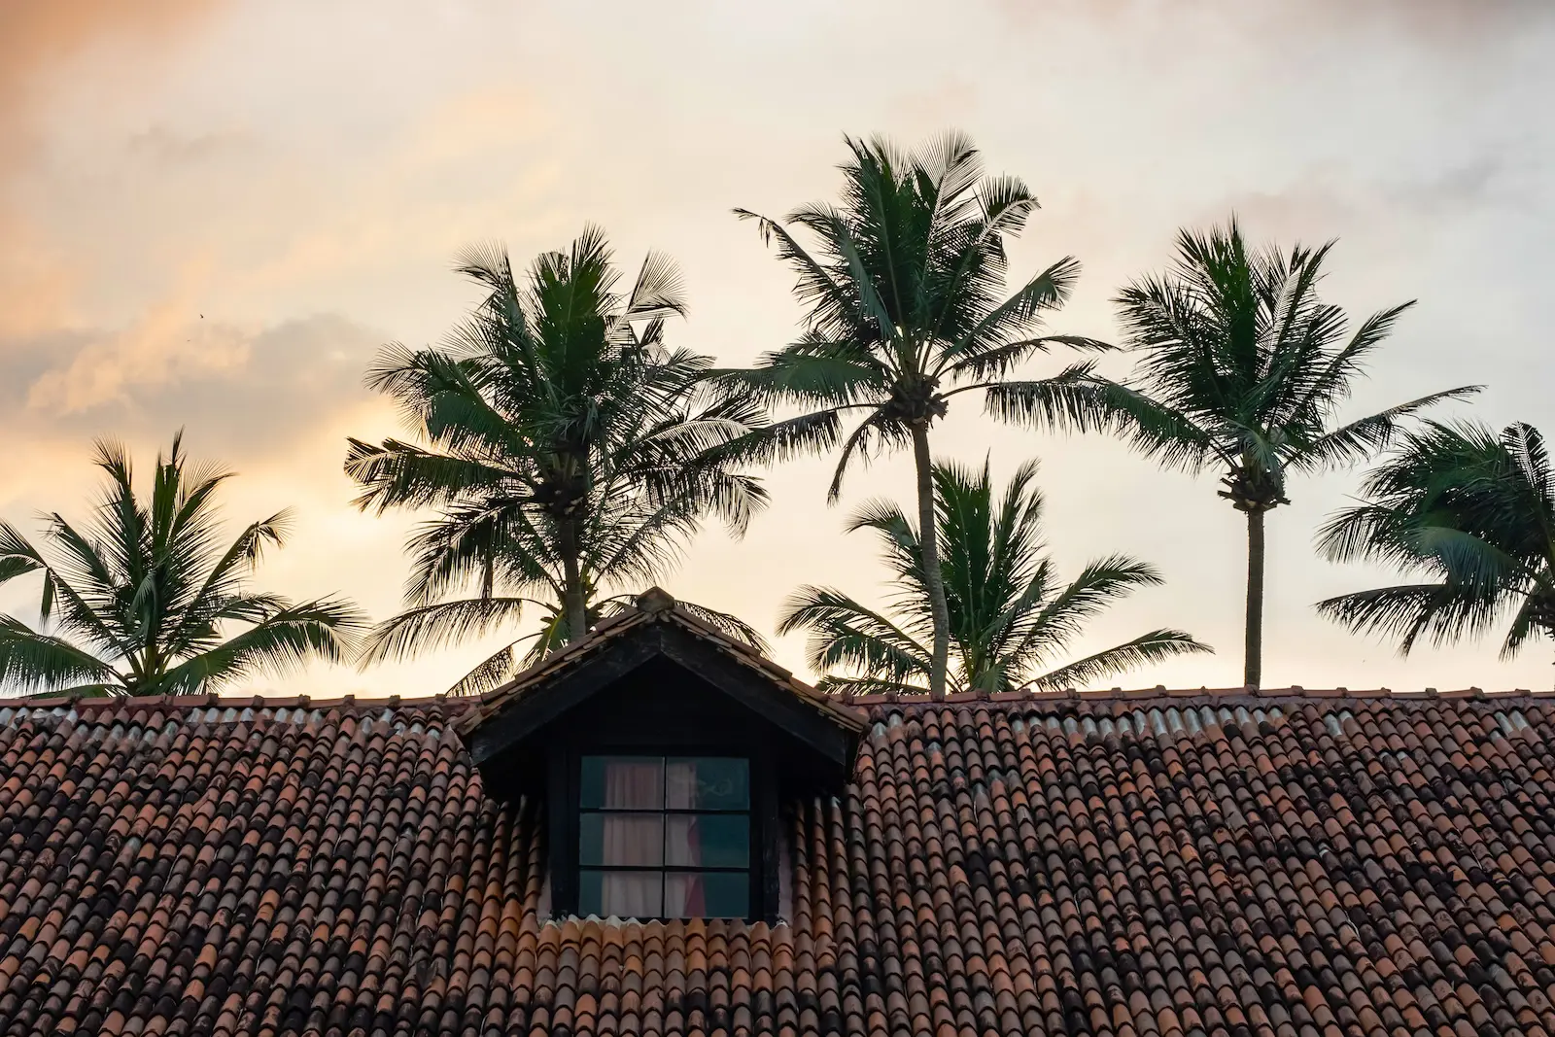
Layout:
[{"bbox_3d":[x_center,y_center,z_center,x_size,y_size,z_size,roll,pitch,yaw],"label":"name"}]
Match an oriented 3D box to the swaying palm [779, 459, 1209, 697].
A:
[{"bbox_3d":[4.100,7.720,60.080,8.170,18.340,8.170,0,-15,-1],"label":"swaying palm"}]

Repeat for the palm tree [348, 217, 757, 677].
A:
[{"bbox_3d":[-3.830,4.970,54.420,7.260,20.840,7.260,0,-15,-1],"label":"palm tree"}]

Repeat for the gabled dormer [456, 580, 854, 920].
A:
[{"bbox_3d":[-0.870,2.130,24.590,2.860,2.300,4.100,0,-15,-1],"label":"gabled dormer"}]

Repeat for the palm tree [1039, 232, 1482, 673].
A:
[{"bbox_3d":[8.890,5.130,57.760,7.970,22.200,7.970,0,-15,-1],"label":"palm tree"}]

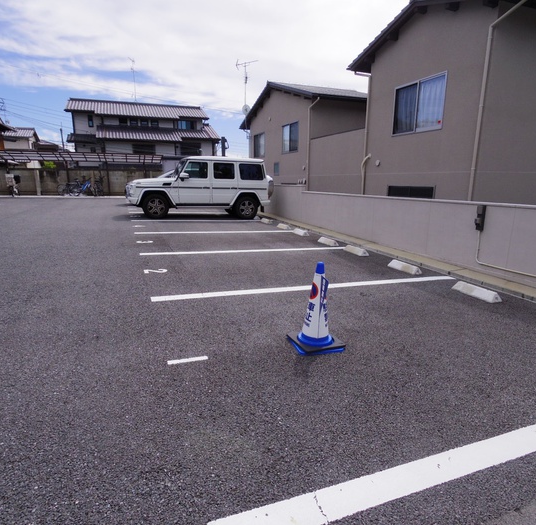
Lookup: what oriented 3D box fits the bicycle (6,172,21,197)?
[{"bbox_3d":[-11.857,-3.646,16.152,0.580,1.100,1.750,-4,14,-20],"label":"bicycle"}]

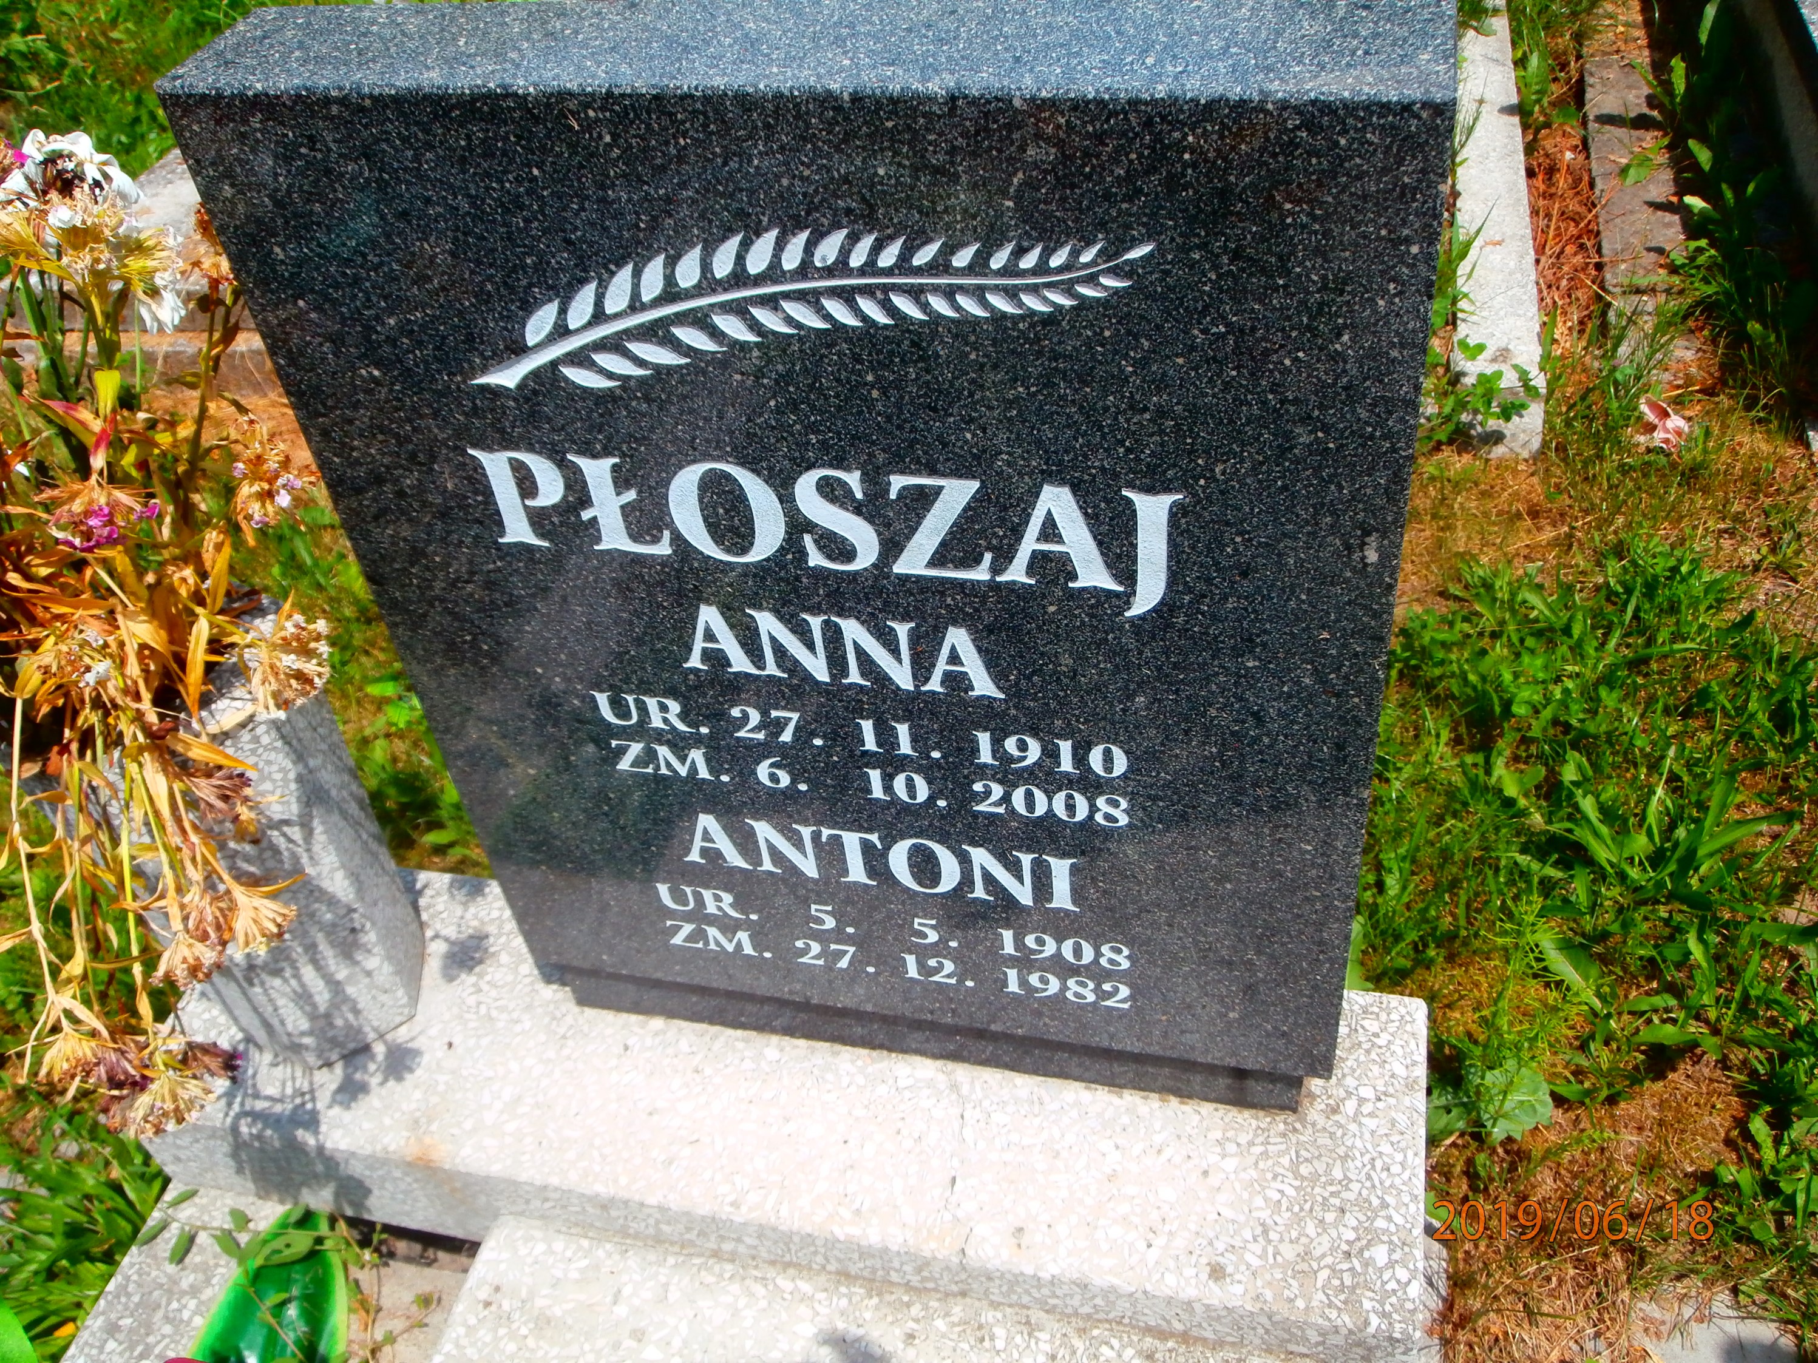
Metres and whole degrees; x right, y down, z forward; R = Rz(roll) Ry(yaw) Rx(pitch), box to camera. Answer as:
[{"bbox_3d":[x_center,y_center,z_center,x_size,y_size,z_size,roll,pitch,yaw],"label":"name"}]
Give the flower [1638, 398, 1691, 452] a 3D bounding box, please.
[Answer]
[{"bbox_3d":[1.044,-0.354,2.180,0.068,0.045,0.056,15,49,23],"label":"flower"}]

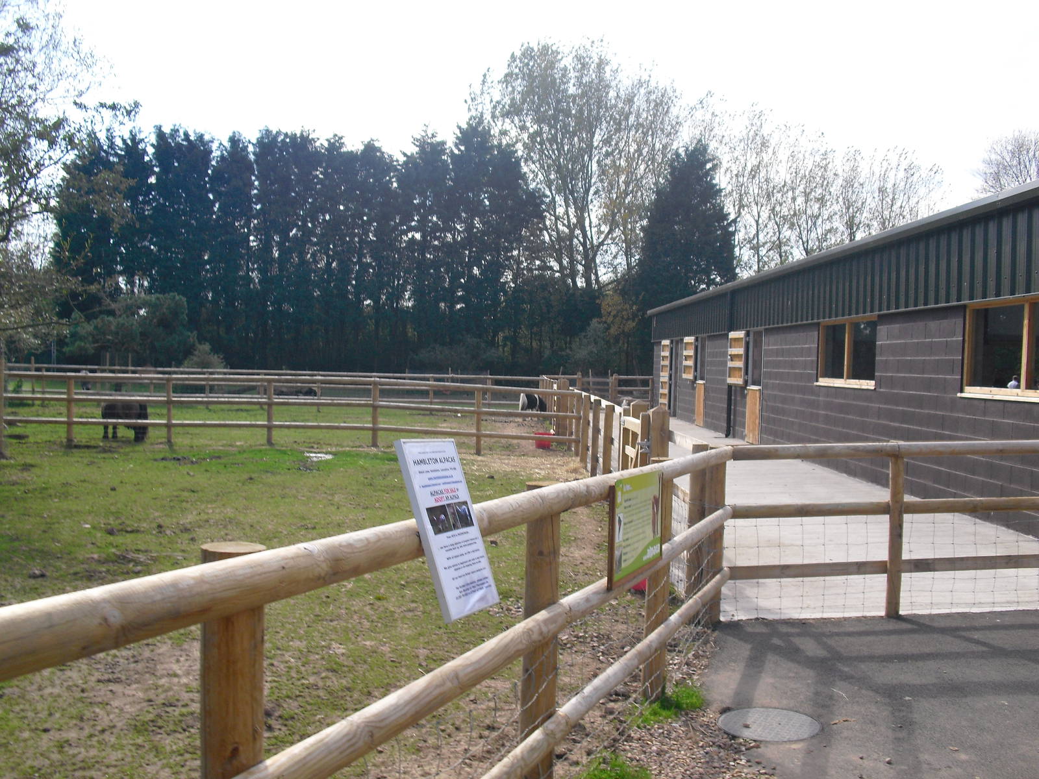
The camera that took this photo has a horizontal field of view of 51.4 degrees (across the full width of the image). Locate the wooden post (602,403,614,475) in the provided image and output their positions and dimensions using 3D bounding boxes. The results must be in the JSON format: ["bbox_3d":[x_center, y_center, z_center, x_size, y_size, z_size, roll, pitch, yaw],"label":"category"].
[{"bbox_3d":[1.092,0.740,13.300,0.105,1.090,0.105,2,2,-1],"label":"wooden post"}]

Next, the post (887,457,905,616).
[{"bbox_3d":[2.460,0.918,7.080,0.095,1.150,0.095,1,2,-14],"label":"post"}]

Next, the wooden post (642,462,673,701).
[{"bbox_3d":[0.658,0.902,5.150,0.105,1.150,0.105,2,2,20],"label":"wooden post"}]

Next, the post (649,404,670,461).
[{"bbox_3d":[1.134,0.771,8.800,0.145,1.270,0.145,2,2,-1],"label":"post"}]

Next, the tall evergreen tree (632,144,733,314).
[{"bbox_3d":[9.172,-6.700,60.000,5.600,14.000,5.500,2,2,0],"label":"tall evergreen tree"}]

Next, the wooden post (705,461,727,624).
[{"bbox_3d":[1.225,0.919,6.780,0.110,1.110,0.110,1,2,-14],"label":"wooden post"}]

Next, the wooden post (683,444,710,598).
[{"bbox_3d":[1.133,0.908,6.920,0.110,1.110,0.110,2,2,-1],"label":"wooden post"}]

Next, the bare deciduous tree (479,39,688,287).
[{"bbox_3d":[3.806,-11.056,68.000,13.200,21.900,12.000,2,2,0],"label":"bare deciduous tree"}]

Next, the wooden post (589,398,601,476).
[{"bbox_3d":[1.066,0.687,15.100,0.100,1.090,0.100,2,2,-1],"label":"wooden post"}]

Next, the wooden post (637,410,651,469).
[{"bbox_3d":[1.029,0.770,8.950,0.090,1.170,0.090,2,2,-1],"label":"wooden post"}]

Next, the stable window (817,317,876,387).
[{"bbox_3d":[5.066,-0.565,16.820,0.130,1.050,2.850,2,2,-1],"label":"stable window"}]

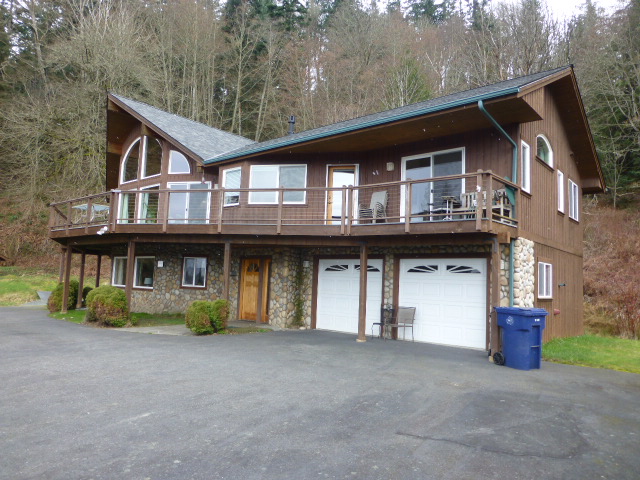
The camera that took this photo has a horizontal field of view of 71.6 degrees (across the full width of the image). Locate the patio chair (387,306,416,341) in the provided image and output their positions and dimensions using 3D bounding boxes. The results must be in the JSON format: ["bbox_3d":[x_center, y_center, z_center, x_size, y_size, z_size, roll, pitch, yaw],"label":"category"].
[{"bbox_3d":[2.108,2.221,11.642,0.600,0.910,0.660,-2,-6,40],"label":"patio chair"}]

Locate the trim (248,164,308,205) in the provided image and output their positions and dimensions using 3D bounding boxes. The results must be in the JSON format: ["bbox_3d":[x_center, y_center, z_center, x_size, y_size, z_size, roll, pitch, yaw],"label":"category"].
[{"bbox_3d":[-1.304,-1.729,13.817,1.854,1.272,0.100,1,-5,11],"label":"trim"}]

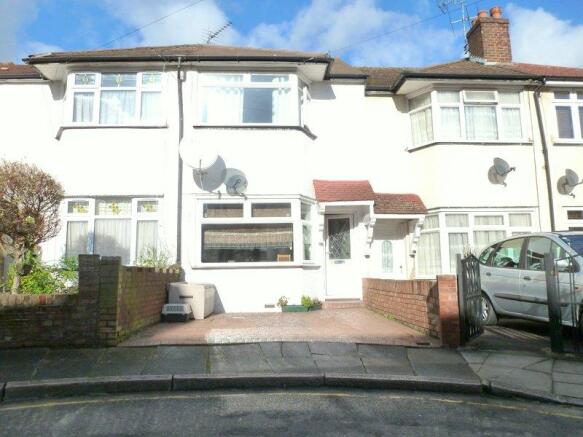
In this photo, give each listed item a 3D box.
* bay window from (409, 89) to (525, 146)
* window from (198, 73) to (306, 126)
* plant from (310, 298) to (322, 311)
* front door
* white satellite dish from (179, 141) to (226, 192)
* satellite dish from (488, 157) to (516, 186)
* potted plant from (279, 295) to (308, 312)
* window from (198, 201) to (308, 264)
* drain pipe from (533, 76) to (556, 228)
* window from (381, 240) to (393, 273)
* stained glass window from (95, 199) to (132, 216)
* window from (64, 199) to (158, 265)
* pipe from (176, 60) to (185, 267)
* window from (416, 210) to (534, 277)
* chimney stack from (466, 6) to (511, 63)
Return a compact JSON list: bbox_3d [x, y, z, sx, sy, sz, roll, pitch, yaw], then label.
[{"bbox_3d":[4.275,-2.380,9.790,2.759,1.280,0.500,0,-7,-5],"label":"bay window"},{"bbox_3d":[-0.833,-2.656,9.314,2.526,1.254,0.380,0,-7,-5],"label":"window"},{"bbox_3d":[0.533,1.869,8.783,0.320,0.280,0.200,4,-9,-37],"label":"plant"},{"bbox_3d":[1.166,0.878,9.614,0.769,1.968,0.100,0,-8,-4],"label":"front door"},{"bbox_3d":[-1.900,-1.182,8.532,0.950,1.020,0.500,0,-7,-8],"label":"white satellite dish"},{"bbox_3d":[4.718,-1.102,8.994,0.470,0.480,0.450,2,-8,-19],"label":"satellite dish"},{"bbox_3d":[0.052,1.784,8.480,0.600,0.380,0.220,0,-7,-5],"label":"potted plant"},{"bbox_3d":[-0.776,0.320,8.931,2.464,1.390,0.380,0,-7,-5],"label":"window"},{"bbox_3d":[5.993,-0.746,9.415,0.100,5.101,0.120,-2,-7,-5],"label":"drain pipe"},{"bbox_3d":[2.295,0.914,9.684,0.305,0.776,0.040,0,-8,-4],"label":"window"},{"bbox_3d":[-3.798,-0.236,8.637,0.780,0.390,0.050,0,-8,-4],"label":"stained glass window"},{"bbox_3d":[-3.785,0.282,8.564,2.022,1.502,0.130,0,-8,-4],"label":"window"},{"bbox_3d":[-2.419,-0.977,8.753,0.120,5.290,0.130,0,-8,-4],"label":"pipe"},{"bbox_3d":[4.271,0.622,9.398,2.562,1.559,0.500,0,-7,-5],"label":"window"},{"bbox_3d":[5.708,-5.190,11.677,0.855,1.858,0.707,0,-8,-4],"label":"chimney stack"}]

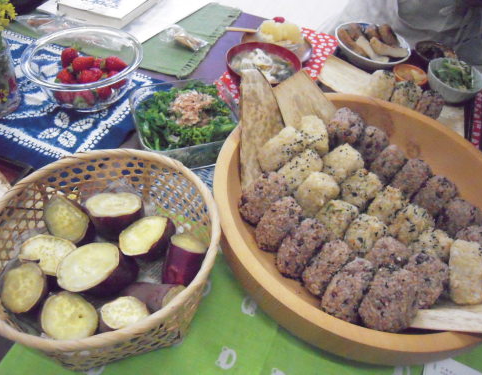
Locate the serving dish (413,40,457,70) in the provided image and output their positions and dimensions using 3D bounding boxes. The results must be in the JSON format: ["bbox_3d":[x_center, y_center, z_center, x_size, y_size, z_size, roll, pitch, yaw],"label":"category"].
[{"bbox_3d":[0.370,-0.244,0.790,0.078,0.044,0.078,7,50,0],"label":"serving dish"}]

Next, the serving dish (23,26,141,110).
[{"bbox_3d":[-0.250,-0.185,0.664,0.181,0.071,0.181,3,50,-3],"label":"serving dish"}]

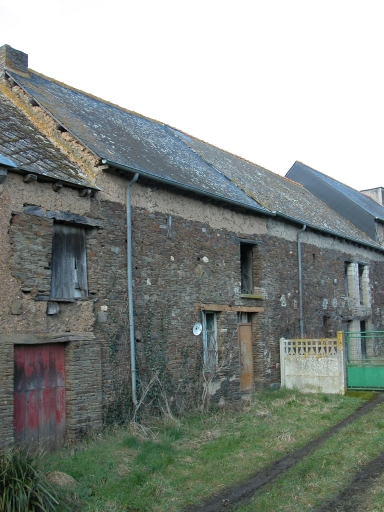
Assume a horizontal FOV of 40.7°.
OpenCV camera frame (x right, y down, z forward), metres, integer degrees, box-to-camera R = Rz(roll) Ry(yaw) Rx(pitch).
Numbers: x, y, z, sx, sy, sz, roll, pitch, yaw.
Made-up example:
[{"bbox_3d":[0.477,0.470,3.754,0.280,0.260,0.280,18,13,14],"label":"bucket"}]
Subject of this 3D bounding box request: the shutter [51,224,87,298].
[{"bbox_3d":[-2.495,0.120,10.677,0.050,1.471,0.864,-9,-12,41],"label":"shutter"}]

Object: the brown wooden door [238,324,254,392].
[{"bbox_3d":[1.578,2.927,15.009,0.060,1.876,0.686,-9,-12,41],"label":"brown wooden door"}]

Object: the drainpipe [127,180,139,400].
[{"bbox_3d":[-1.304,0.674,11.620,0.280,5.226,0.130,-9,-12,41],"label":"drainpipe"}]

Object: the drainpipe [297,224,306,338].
[{"bbox_3d":[3.745,1.364,17.356,0.260,4.902,0.110,-9,-12,41],"label":"drainpipe"}]

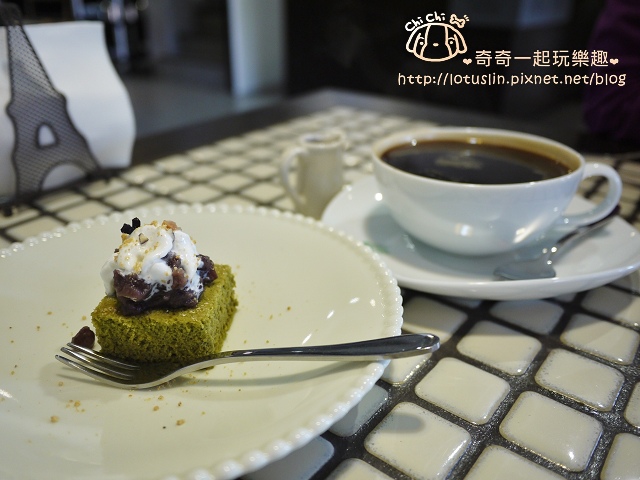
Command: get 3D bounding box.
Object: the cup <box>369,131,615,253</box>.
[{"bbox_3d":[0.087,-0.019,0.265,0.119,0.051,0.099,4,26,11],"label":"cup"}]

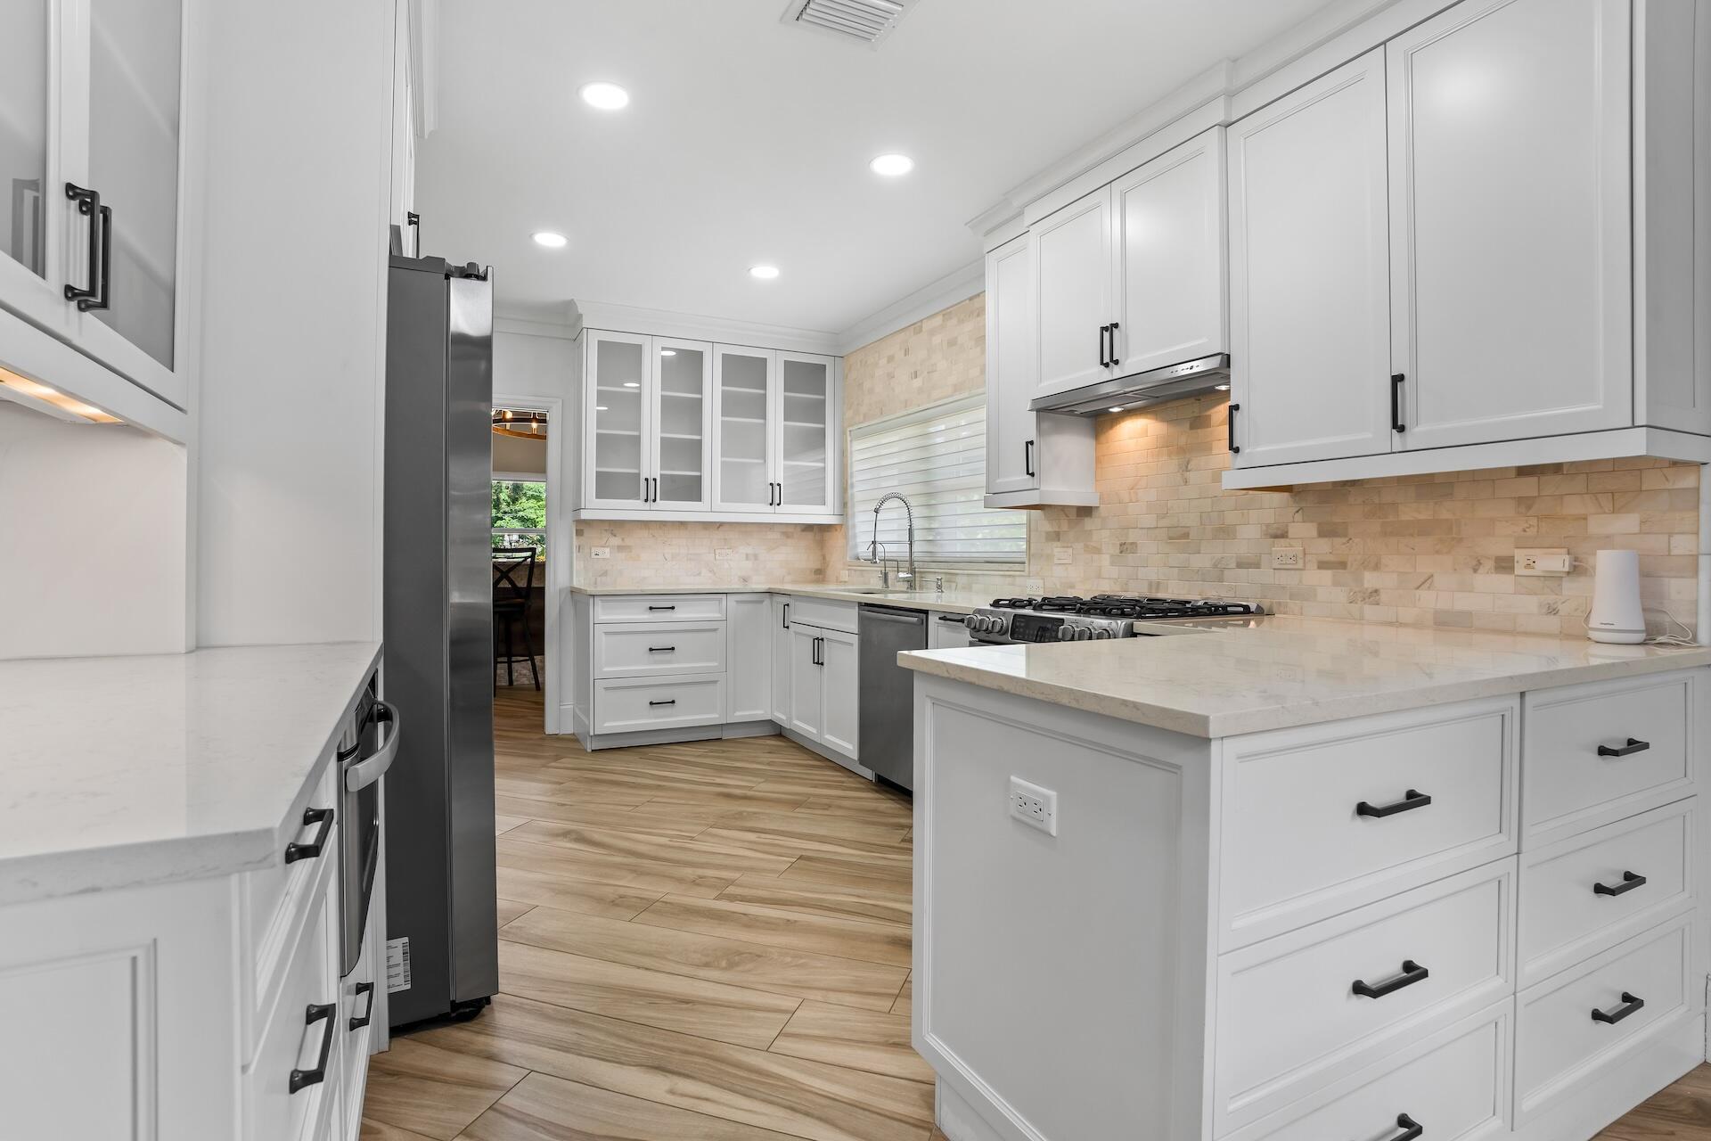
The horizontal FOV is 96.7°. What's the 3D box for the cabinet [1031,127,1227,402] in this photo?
[{"bbox_3d":[1.067,-1.013,2.746,0.365,0.698,0.862,0,1,-27],"label":"cabinet"}]

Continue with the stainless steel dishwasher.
[{"bbox_3d":[0.431,0.585,3.626,0.609,0.835,0.616,0,1,-27],"label":"stainless steel dishwasher"}]

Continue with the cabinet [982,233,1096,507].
[{"bbox_3d":[0.803,-0.833,3.289,0.330,1.128,0.360,0,1,-27],"label":"cabinet"}]

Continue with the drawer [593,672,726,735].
[{"bbox_3d":[-1.238,0.781,4.698,0.775,0.317,0.466,0,1,-27],"label":"drawer"}]

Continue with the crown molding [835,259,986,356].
[{"bbox_3d":[0.338,-1.527,4.463,0.076,0.132,1.967,0,1,-27],"label":"crown molding"}]

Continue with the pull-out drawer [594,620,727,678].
[{"bbox_3d":[-1.237,0.462,4.693,0.775,0.316,0.466,0,1,-27],"label":"pull-out drawer"}]

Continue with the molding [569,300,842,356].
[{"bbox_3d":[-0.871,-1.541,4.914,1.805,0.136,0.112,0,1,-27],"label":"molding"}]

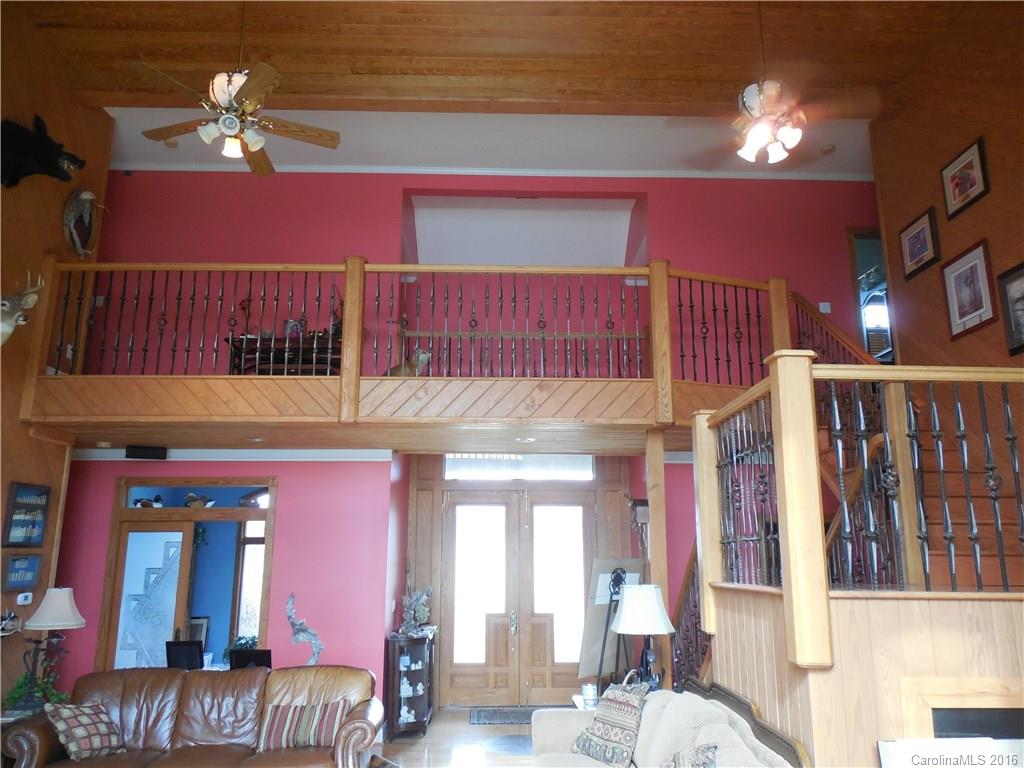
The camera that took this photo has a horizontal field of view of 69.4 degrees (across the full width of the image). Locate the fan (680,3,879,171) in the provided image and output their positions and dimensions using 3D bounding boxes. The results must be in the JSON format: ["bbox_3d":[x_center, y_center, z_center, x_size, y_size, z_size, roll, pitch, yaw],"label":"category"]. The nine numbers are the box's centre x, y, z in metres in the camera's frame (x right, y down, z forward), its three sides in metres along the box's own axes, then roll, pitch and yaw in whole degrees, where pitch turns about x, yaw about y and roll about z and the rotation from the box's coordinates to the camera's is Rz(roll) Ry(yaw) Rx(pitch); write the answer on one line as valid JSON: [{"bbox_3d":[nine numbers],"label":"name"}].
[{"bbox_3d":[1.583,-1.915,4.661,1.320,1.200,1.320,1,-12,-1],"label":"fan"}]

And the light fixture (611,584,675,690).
[{"bbox_3d":[0.979,1.872,5.339,0.460,0.820,0.460,1,-12,-1],"label":"light fixture"}]

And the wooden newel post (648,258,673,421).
[{"bbox_3d":[1.288,-0.351,6.362,0.155,1.450,0.155,1,-12,-1],"label":"wooden newel post"}]

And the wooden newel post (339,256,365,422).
[{"bbox_3d":[-1.367,-0.383,6.328,0.155,1.450,0.155,1,-12,-1],"label":"wooden newel post"}]

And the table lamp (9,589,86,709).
[{"bbox_3d":[-3.179,1.804,5.033,0.440,0.820,0.440,1,-12,-1],"label":"table lamp"}]

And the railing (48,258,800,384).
[{"bbox_3d":[-0.777,-0.521,6.449,6.400,1.020,0.320,1,-12,-1],"label":"railing"}]

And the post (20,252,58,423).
[{"bbox_3d":[-3.993,-0.390,6.299,0.155,1.450,0.155,1,-12,-1],"label":"post"}]

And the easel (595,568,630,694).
[{"bbox_3d":[0.938,2.421,6.447,0.560,1.600,0.500,1,-12,-1],"label":"easel"}]

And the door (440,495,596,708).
[{"bbox_3d":[0.079,2.471,8.654,1.830,2.430,0.060,1,-12,-1],"label":"door"}]

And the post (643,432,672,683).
[{"bbox_3d":[1.211,1.751,6.086,0.145,2.750,0.145,1,-12,-1],"label":"post"}]

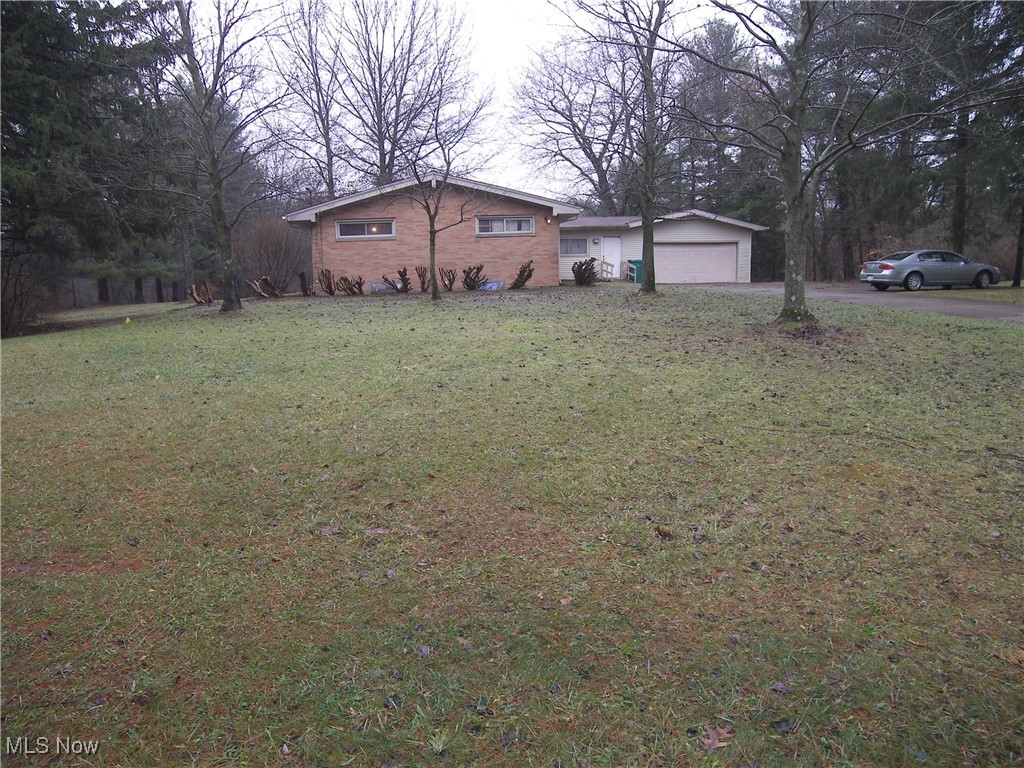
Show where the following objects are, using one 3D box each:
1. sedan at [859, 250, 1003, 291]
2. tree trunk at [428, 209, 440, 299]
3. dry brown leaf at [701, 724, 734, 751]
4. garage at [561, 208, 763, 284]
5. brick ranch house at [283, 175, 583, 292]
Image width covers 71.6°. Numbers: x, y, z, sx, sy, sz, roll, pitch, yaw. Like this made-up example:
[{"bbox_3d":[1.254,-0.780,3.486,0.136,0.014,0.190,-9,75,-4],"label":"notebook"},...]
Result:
[{"bbox_3d":[15.800,-4.280,26.750,5.140,1.470,1.870,-2,8,-11],"label":"sedan"},{"bbox_3d":[-2.624,-4.331,23.844,0.360,3.000,0.340,0,6,2],"label":"tree trunk"},{"bbox_3d":[0.700,1.205,2.420,0.115,0.030,0.160,7,11,41],"label":"dry brown leaf"},{"bbox_3d":[7.791,-7.360,39.889,10.675,3.760,7.500,0,6,2],"label":"garage"},{"bbox_3d":[-2.786,-6.312,33.132,11.203,4.396,13.000,0,6,2],"label":"brick ranch house"}]

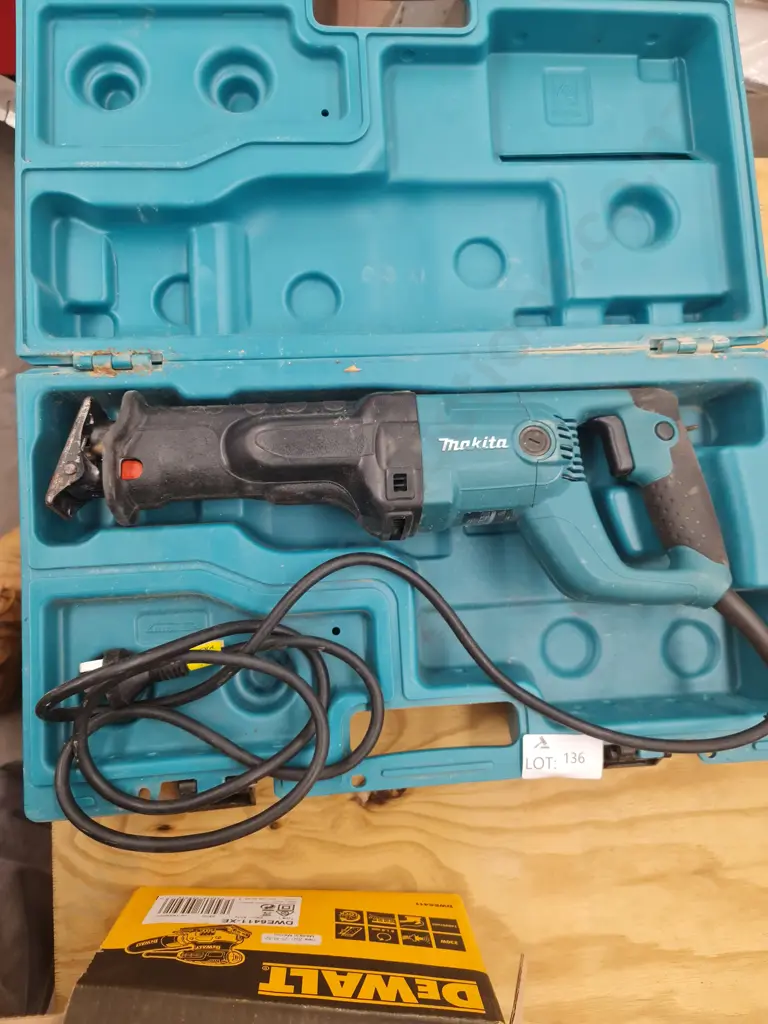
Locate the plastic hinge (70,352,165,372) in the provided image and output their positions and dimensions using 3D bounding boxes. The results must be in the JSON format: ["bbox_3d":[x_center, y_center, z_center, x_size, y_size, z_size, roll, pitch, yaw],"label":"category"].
[{"bbox_3d":[-0.183,-0.103,0.508,0.060,0.011,0.013,-3,85,-5],"label":"plastic hinge"}]

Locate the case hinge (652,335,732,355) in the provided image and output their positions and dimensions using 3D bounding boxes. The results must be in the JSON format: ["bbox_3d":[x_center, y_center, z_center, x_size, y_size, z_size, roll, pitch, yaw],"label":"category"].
[{"bbox_3d":[0.225,-0.123,0.543,0.062,0.011,0.013,-3,85,-5],"label":"case hinge"}]

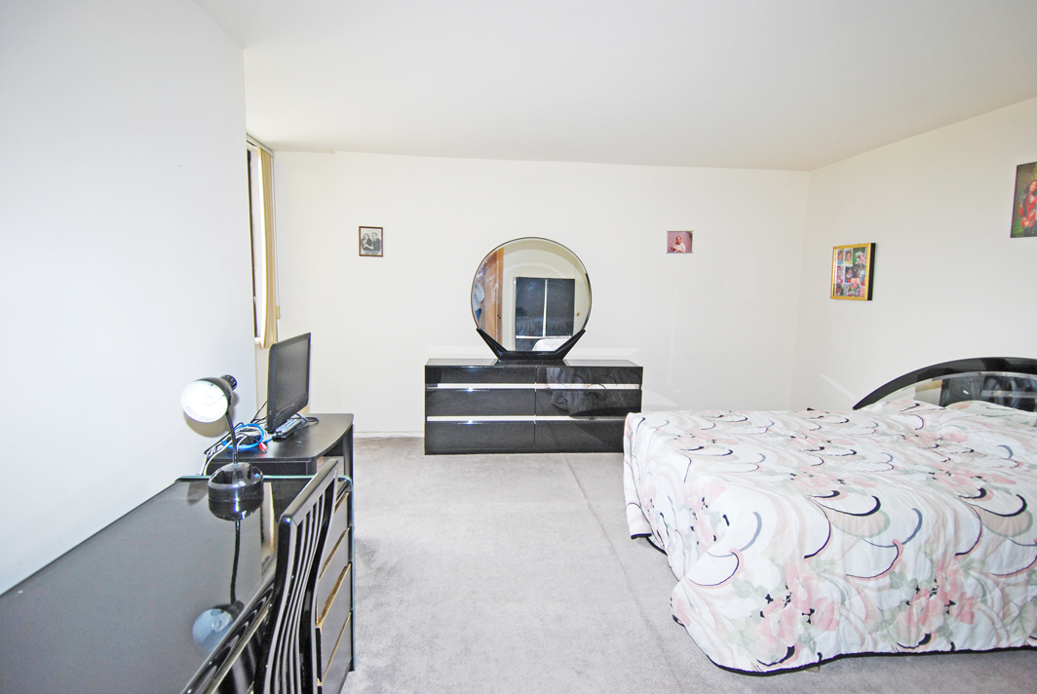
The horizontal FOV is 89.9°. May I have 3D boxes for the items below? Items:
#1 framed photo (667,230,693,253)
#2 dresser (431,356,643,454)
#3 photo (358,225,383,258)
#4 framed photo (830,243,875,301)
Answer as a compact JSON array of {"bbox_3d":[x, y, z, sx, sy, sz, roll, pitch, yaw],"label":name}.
[{"bbox_3d":[1.504,-0.971,4.823,0.249,0.201,0.020,0,7,-5],"label":"framed photo"},{"bbox_3d":[0.125,0.509,4.535,1.820,0.745,0.399,0,7,-5],"label":"dresser"},{"bbox_3d":[-1.296,-0.925,4.570,0.204,0.254,0.020,0,7,-5],"label":"photo"},{"bbox_3d":[2.751,-0.612,4.277,0.045,0.444,0.419,0,7,-5],"label":"framed photo"}]

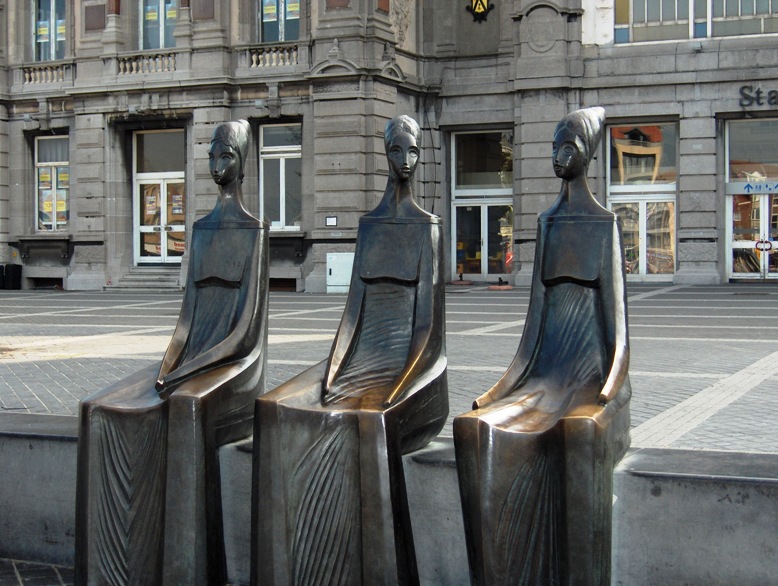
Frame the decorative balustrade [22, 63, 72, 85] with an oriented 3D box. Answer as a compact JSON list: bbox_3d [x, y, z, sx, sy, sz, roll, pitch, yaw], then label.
[{"bbox_3d":[-8.931,-5.771,32.676,1.600,0.530,0.260,0,2,22],"label":"decorative balustrade"}]

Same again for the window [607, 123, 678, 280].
[{"bbox_3d":[6.295,-2.261,30.728,1.820,3.940,0.160,0,2,22],"label":"window"}]

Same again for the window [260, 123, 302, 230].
[{"bbox_3d":[-2.600,-2.834,30.506,1.260,2.650,0.160,0,2,22],"label":"window"}]

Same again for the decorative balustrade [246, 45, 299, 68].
[{"bbox_3d":[-2.765,-5.747,30.159,1.450,0.520,0.260,0,2,22],"label":"decorative balustrade"}]

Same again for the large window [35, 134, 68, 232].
[{"bbox_3d":[-8.900,-2.908,33.076,1.240,2.580,0.160,0,2,22],"label":"large window"}]

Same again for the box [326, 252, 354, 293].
[{"bbox_3d":[-1.020,-0.473,29.124,0.800,0.950,0.360,0,2,22],"label":"box"}]

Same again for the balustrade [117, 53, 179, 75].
[{"bbox_3d":[-6.051,-5.806,31.391,1.730,0.520,0.260,0,2,22],"label":"balustrade"}]

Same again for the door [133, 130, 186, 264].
[{"bbox_3d":[-5.809,-2.477,31.990,1.850,3.500,0.160,0,2,22],"label":"door"}]

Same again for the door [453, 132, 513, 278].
[{"bbox_3d":[2.489,-2.271,32.282,1.820,3.900,0.160,0,2,22],"label":"door"}]

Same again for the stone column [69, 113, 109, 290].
[{"bbox_3d":[-7.689,-2.359,32.199,1.080,4.580,0.420,0,2,22],"label":"stone column"}]

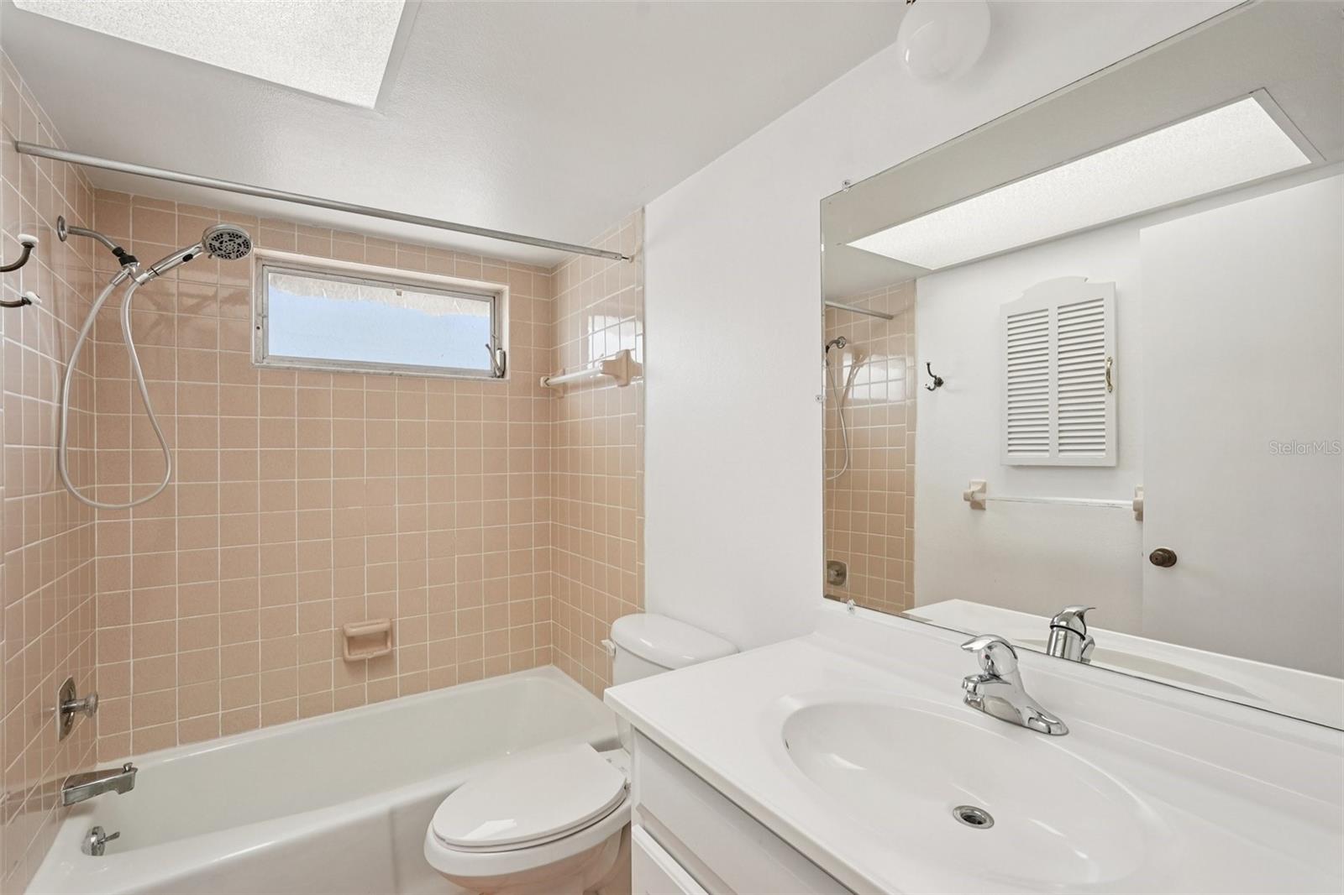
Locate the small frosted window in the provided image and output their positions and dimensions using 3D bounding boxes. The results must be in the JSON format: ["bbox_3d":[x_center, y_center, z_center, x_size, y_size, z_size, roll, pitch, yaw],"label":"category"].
[{"bbox_3d":[-1.101,-0.482,2.351,0.878,0.373,0.070,0,0,-34],"label":"small frosted window"}]

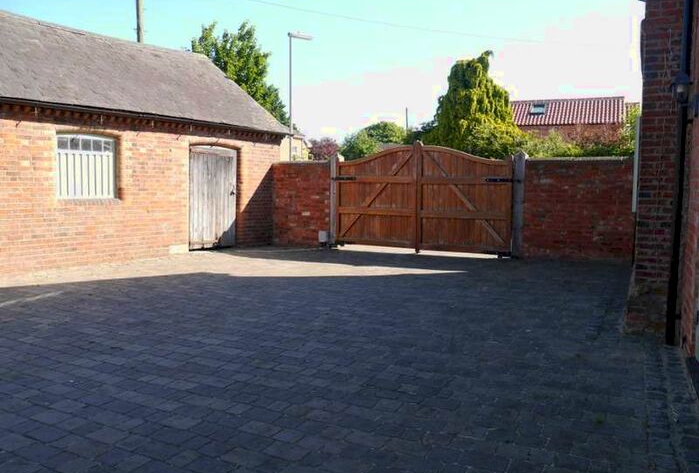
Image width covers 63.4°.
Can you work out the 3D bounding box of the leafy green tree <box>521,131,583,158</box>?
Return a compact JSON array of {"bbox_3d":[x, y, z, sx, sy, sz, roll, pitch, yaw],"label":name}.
[{"bbox_3d":[7.220,-2.016,20.399,2.500,3.569,2.300,2,5,19],"label":"leafy green tree"}]

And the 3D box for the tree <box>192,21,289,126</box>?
[{"bbox_3d":[-5.078,-5.439,26.632,5.000,9.191,5.000,-1,5,-11],"label":"tree"}]

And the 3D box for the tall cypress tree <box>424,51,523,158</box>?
[{"bbox_3d":[4.615,-3.683,21.761,4.200,6.629,4.000,1,5,12],"label":"tall cypress tree"}]

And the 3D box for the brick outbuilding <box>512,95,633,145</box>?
[{"bbox_3d":[11.103,-4.143,30.167,6.000,6.161,4.400,2,5,21],"label":"brick outbuilding"}]

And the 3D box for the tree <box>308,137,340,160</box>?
[{"bbox_3d":[-1.817,-4.870,42.740,2.900,5.310,2.900,0,5,-2],"label":"tree"}]

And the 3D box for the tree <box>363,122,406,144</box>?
[{"bbox_3d":[2.996,-6.087,47.651,4.000,6.936,4.000,1,5,4],"label":"tree"}]

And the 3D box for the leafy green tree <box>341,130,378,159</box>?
[{"bbox_3d":[0.547,-3.593,31.808,2.500,4.676,2.500,0,5,1],"label":"leafy green tree"}]

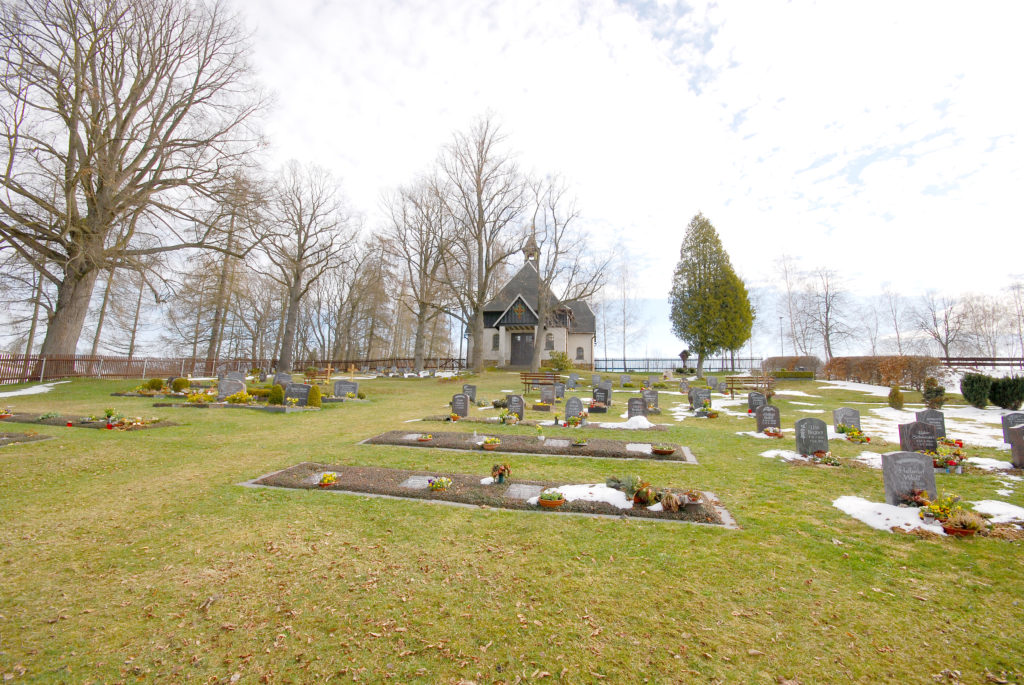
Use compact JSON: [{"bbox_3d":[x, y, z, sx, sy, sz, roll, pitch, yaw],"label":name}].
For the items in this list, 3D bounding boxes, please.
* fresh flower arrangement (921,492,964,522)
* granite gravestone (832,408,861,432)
[{"bbox_3d":[4.573,1.758,4.553,0.380,0.310,0.340,0,-8,11],"label":"fresh flower arrangement"},{"bbox_3d":[8.980,2.072,11.438,0.560,0.700,0.120,0,-6,12],"label":"granite gravestone"}]

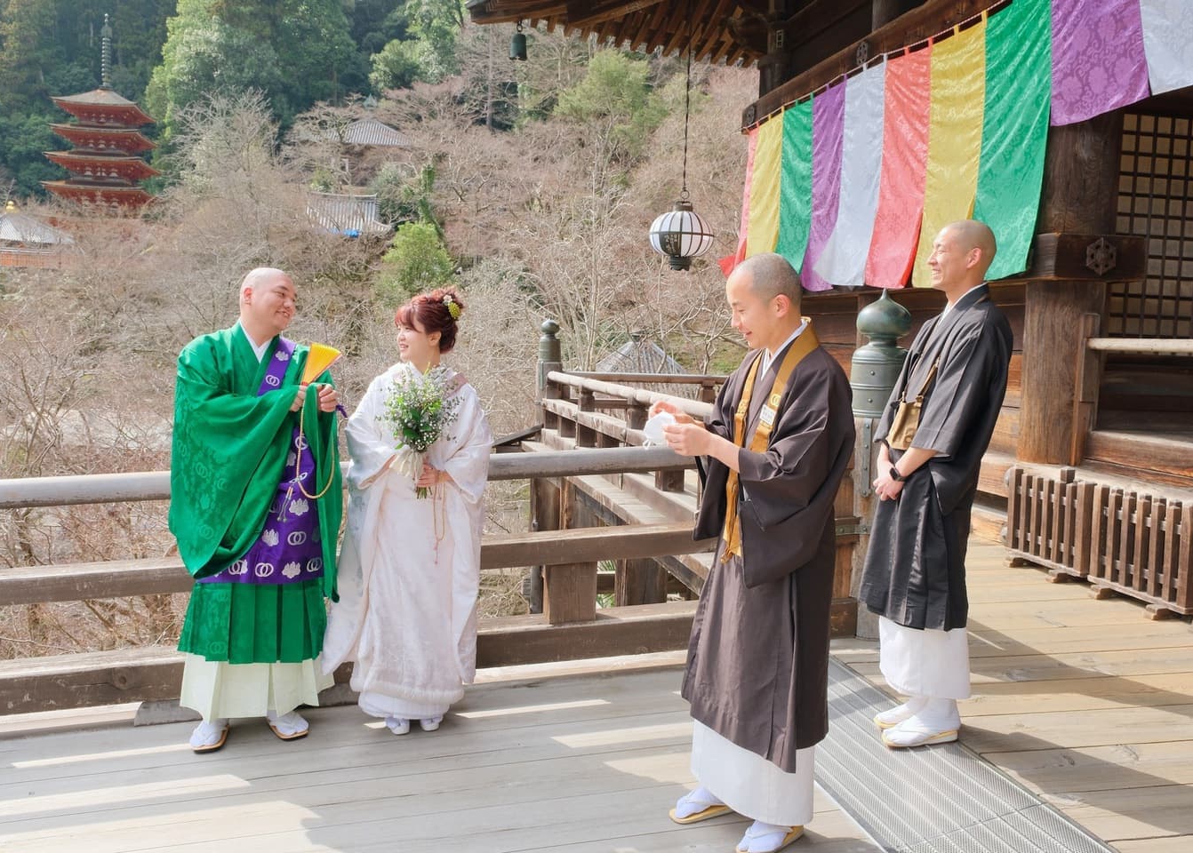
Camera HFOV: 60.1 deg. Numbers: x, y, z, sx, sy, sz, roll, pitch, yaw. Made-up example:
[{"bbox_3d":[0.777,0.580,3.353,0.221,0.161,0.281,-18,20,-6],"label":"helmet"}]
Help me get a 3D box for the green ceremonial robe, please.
[{"bbox_3d":[-1.184,0.229,3.584,0.590,1.173,0.500,-3,7,-24],"label":"green ceremonial robe"}]

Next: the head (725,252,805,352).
[{"bbox_3d":[0.455,-0.344,2.815,0.210,0.235,0.165,-22,12,-17],"label":"head"}]

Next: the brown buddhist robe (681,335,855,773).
[{"bbox_3d":[0.492,0.322,2.907,0.440,1.206,0.490,-4,7,-32],"label":"brown buddhist robe"}]

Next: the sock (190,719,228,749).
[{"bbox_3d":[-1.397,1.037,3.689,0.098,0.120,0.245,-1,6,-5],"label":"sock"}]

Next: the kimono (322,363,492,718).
[{"bbox_3d":[-0.692,0.407,3.763,0.590,1.280,0.450,0,6,4],"label":"kimono"}]

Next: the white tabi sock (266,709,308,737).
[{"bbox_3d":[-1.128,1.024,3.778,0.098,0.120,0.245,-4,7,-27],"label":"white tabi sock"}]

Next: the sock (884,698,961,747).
[{"bbox_3d":[1.126,1.018,3.595,0.255,0.135,0.100,-2,6,-11],"label":"sock"}]

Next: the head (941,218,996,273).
[{"bbox_3d":[1.236,-0.585,3.467,0.215,0.225,0.165,2,6,-2],"label":"head"}]

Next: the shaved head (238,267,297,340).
[{"bbox_3d":[-1.135,-0.435,3.563,0.215,0.235,0.170,-3,4,30],"label":"shaved head"}]

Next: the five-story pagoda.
[{"bbox_3d":[-64.488,-38.119,135.000,12.700,30.500,12.700,-3,6,-17],"label":"five-story pagoda"}]

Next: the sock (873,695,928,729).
[{"bbox_3d":[1.120,1.004,3.728,0.245,0.120,0.098,-2,6,-13],"label":"sock"}]

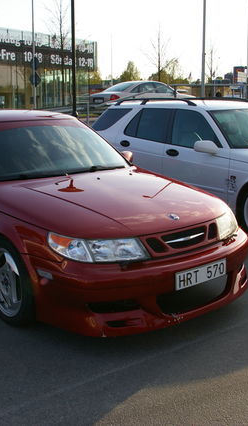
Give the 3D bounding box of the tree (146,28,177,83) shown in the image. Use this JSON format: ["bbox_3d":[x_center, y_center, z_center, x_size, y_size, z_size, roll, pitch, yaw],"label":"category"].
[{"bbox_3d":[2.430,-9.600,35.600,2.100,5.700,2.100,-1,13,0],"label":"tree"}]

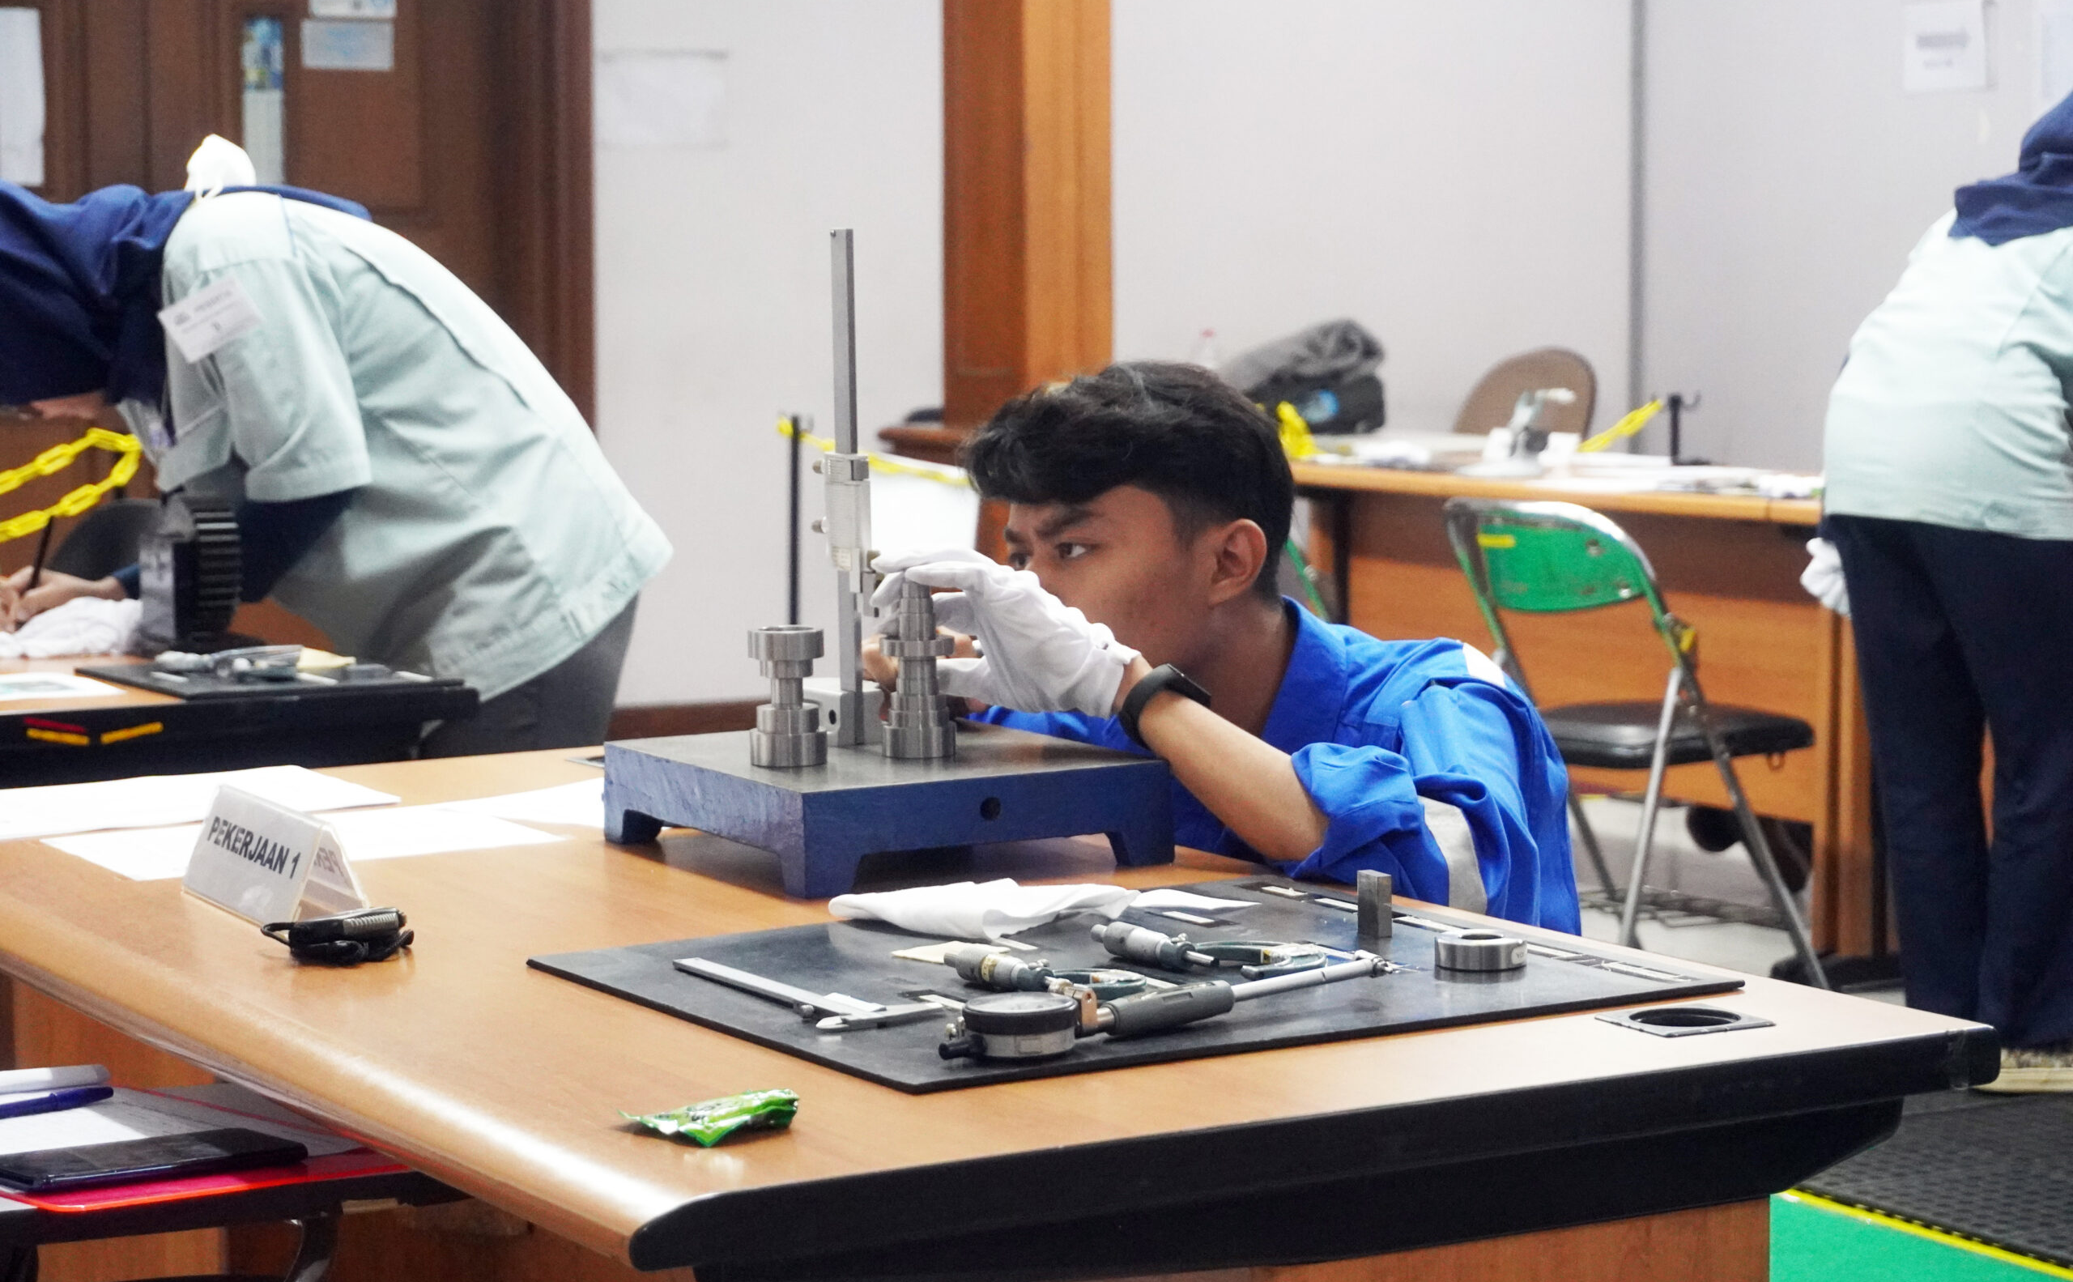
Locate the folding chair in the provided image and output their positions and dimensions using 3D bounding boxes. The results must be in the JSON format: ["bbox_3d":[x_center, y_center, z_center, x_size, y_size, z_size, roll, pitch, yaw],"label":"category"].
[{"bbox_3d":[0.891,0.146,6.566,0.490,0.756,0.450,-4,7,-36],"label":"folding chair"}]

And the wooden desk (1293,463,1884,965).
[{"bbox_3d":[1.142,0.085,7.255,0.740,0.740,1.500,-4,7,-33],"label":"wooden desk"}]

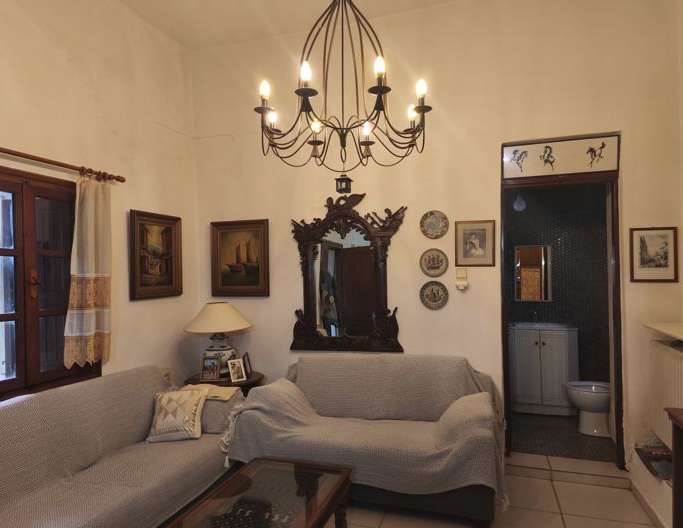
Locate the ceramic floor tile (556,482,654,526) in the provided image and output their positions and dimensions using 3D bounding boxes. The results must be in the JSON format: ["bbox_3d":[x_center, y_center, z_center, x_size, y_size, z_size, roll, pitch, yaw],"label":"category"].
[{"bbox_3d":[1.587,1.469,2.889,0.475,0.010,0.425,-1,0,16],"label":"ceramic floor tile"}]

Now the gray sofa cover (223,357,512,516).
[{"bbox_3d":[0.168,1.044,3.156,1.710,0.770,0.780,-1,0,16],"label":"gray sofa cover"}]

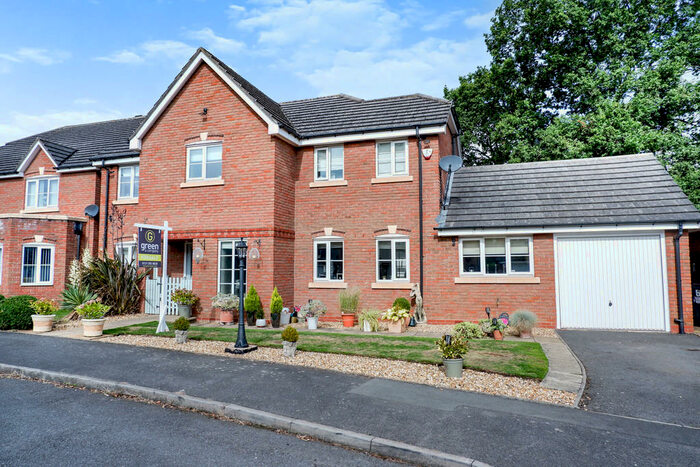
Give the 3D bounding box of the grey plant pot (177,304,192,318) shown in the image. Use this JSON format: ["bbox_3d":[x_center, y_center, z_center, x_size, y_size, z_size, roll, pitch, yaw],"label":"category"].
[{"bbox_3d":[-4.283,2.034,11.633,0.360,0.350,0.360,0,-5,0],"label":"grey plant pot"}]

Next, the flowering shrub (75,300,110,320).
[{"bbox_3d":[-5.142,1.534,8.967,0.590,0.390,0.560,-1,-5,16],"label":"flowering shrub"}]

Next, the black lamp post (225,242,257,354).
[{"bbox_3d":[-1.872,1.058,7.748,0.500,1.950,0.500,-2,-5,16],"label":"black lamp post"}]

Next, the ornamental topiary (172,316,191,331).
[{"bbox_3d":[-3.220,1.742,8.589,0.299,0.275,0.299,-2,-5,16],"label":"ornamental topiary"}]

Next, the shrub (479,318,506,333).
[{"bbox_3d":[2.860,1.840,8.944,0.500,0.300,0.420,-2,-5,17],"label":"shrub"}]

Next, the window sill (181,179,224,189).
[{"bbox_3d":[-4.005,-1.358,12.169,1.310,0.140,0.140,-1,-5,16],"label":"window sill"}]

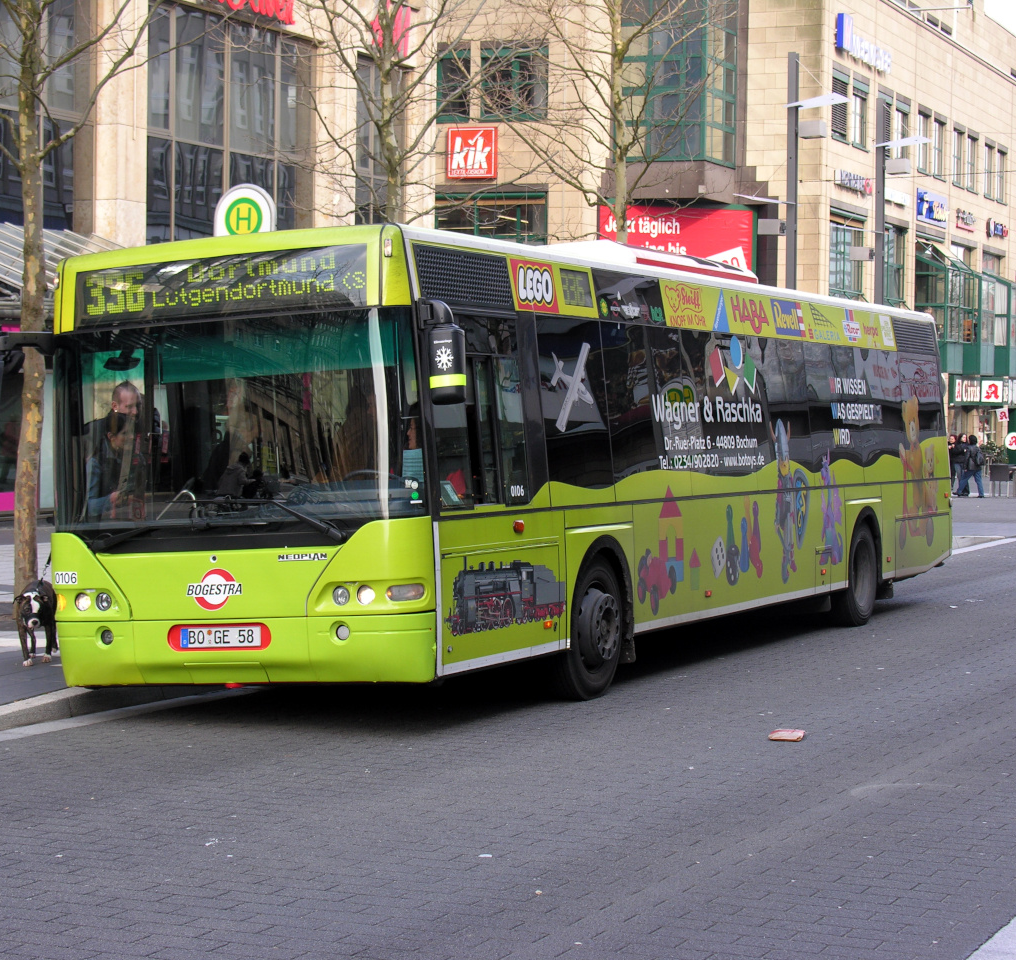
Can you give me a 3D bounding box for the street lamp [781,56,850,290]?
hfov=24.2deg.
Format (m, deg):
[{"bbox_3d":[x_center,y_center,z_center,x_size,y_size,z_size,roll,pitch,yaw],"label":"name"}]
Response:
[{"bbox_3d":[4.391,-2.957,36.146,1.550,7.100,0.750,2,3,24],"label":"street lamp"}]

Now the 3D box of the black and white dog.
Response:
[{"bbox_3d":[-3.130,0.930,15.800,0.280,0.530,0.820,1,2,-3],"label":"black and white dog"}]

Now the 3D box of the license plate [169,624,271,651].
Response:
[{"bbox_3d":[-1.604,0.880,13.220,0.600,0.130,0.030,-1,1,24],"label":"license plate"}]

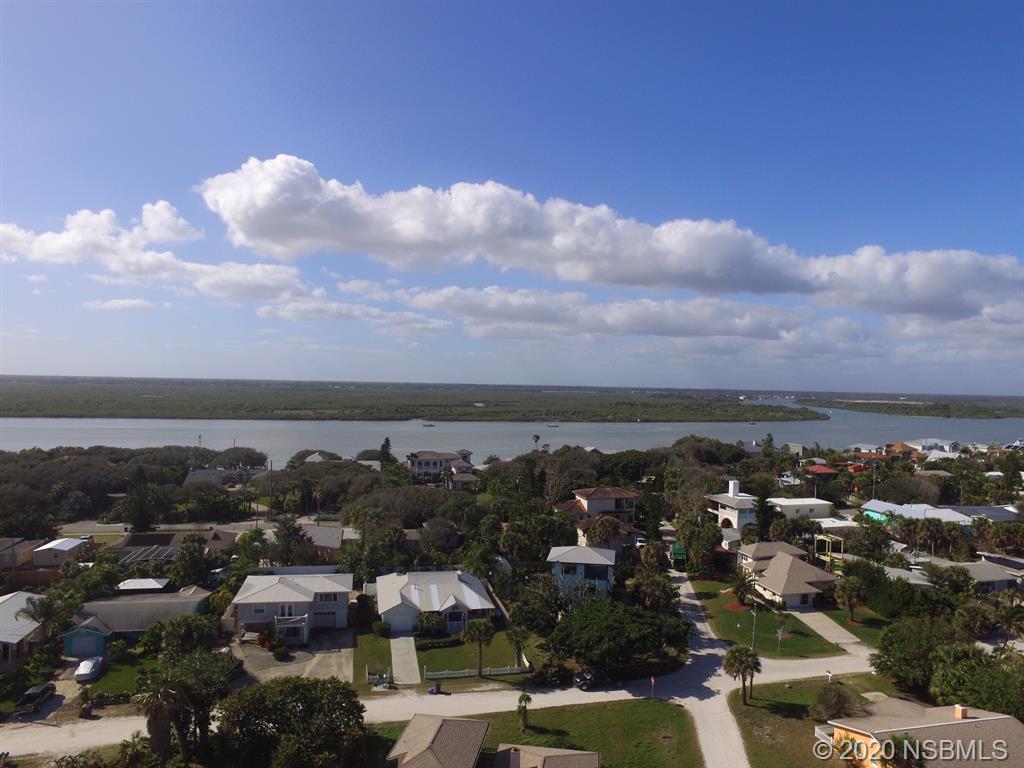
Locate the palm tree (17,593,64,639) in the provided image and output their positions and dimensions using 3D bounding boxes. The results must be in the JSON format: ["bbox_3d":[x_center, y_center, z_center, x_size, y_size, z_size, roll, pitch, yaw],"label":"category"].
[{"bbox_3d":[-58.565,29.782,74.469,5.600,6.300,5.600,1,0,0],"label":"palm tree"}]

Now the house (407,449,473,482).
[{"bbox_3d":[-24.036,27.236,198.014,20.500,11.000,14.000,1,0,-12],"label":"house"}]

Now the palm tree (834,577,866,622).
[{"bbox_3d":[48.361,30.706,84.515,4.300,6.400,4.300,1,0,0],"label":"palm tree"}]

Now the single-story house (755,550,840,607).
[{"bbox_3d":[44.908,30.783,94.615,13.400,6.100,13.800,1,0,-12],"label":"single-story house"}]

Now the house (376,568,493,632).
[{"bbox_3d":[-11.983,31.159,88.269,15.600,5.400,14.800,1,0,-11],"label":"house"}]

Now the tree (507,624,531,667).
[{"bbox_3d":[0.806,30.487,68.715,2.800,5.000,2.800,1,0,0],"label":"tree"}]

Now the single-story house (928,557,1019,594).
[{"bbox_3d":[78.993,33.307,103.168,12.500,4.700,9.200,1,0,-11],"label":"single-story house"}]

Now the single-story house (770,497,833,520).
[{"bbox_3d":[74.779,32.585,155.816,15.500,3.600,8.800,1,0,-6],"label":"single-story house"}]

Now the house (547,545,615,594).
[{"bbox_3d":[10.728,29.418,92.315,10.200,7.500,7.600,1,0,9],"label":"house"}]

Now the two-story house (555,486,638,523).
[{"bbox_3d":[20.530,29.432,145.615,17.800,7.800,9.800,1,0,-19],"label":"two-story house"}]

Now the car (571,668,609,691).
[{"bbox_3d":[9.128,33.352,66.967,4.150,1.800,1.870,1,0,-10],"label":"car"}]

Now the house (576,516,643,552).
[{"bbox_3d":[20.509,31.885,127.269,11.500,5.300,10.000,1,0,-12],"label":"house"}]

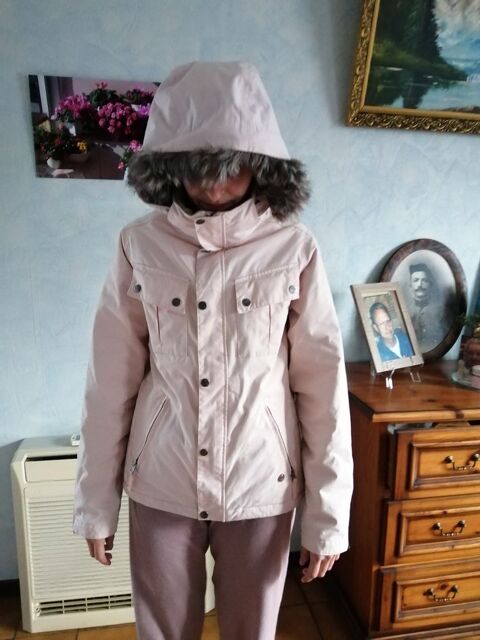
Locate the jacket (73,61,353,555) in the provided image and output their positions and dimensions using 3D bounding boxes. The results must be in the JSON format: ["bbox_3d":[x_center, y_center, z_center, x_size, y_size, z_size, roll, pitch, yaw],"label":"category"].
[{"bbox_3d":[-0.052,0.001,0.893,0.543,0.911,0.310,1,10,2],"label":"jacket"}]

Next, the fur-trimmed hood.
[{"bbox_3d":[-0.034,-0.314,0.839,0.299,0.272,0.280,1,10,2],"label":"fur-trimmed hood"}]

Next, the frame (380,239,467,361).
[{"bbox_3d":[0.688,-0.067,1.824,0.375,0.466,0.035,-1,5,-10],"label":"frame"}]

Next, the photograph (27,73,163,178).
[{"bbox_3d":[-0.434,-0.610,1.543,0.440,0.305,0.018,-1,10,-10],"label":"photograph"}]

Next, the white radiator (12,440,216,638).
[{"bbox_3d":[-0.421,0.729,1.694,0.660,0.618,0.174,-1,10,-10],"label":"white radiator"}]

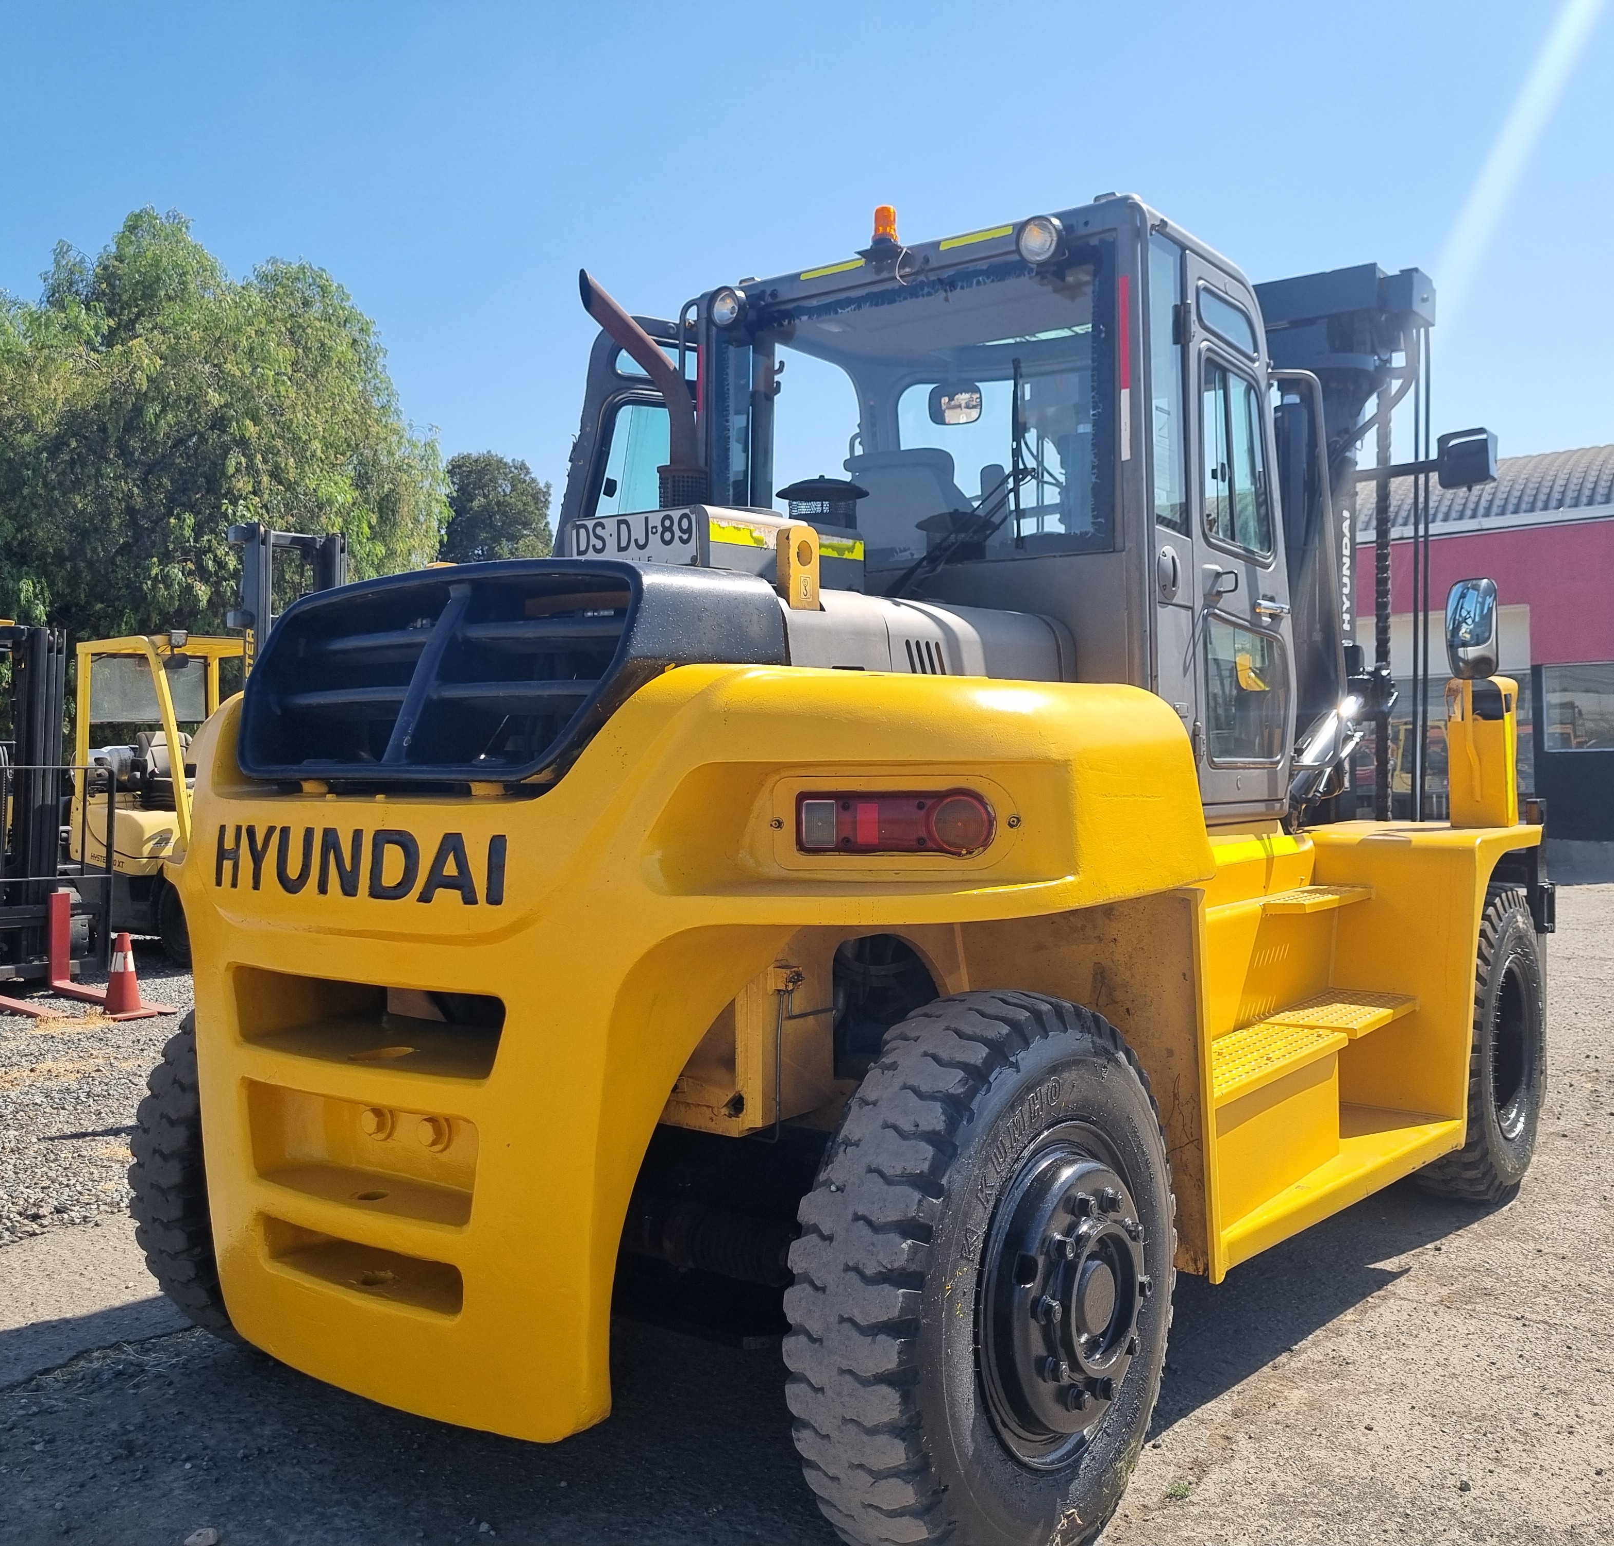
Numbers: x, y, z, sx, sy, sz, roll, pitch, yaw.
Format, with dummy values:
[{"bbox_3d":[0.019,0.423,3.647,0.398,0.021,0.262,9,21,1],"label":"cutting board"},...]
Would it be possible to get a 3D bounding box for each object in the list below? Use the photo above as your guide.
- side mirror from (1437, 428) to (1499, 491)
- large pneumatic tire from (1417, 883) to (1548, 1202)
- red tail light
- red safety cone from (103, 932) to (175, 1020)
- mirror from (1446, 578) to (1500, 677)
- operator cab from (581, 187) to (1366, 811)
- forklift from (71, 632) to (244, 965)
[{"bbox_3d":[2.028,-0.966,4.750,0.070,0.180,0.190,0,0,-37],"label":"side mirror"},{"bbox_3d":[2.153,0.862,4.970,0.280,1.030,1.030,0,0,38],"label":"large pneumatic tire"},{"bbox_3d":[0.149,0.087,2.600,0.335,0.110,0.060,0,0,6],"label":"red tail light"},{"bbox_3d":[-3.700,1.085,8.500,0.310,0.460,0.310,0,0,38],"label":"red safety cone"},{"bbox_3d":[2.169,-0.470,5.050,0.080,0.340,0.200,0,0,-40],"label":"mirror"},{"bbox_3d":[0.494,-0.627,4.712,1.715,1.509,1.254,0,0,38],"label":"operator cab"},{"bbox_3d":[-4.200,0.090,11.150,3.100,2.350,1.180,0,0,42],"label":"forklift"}]

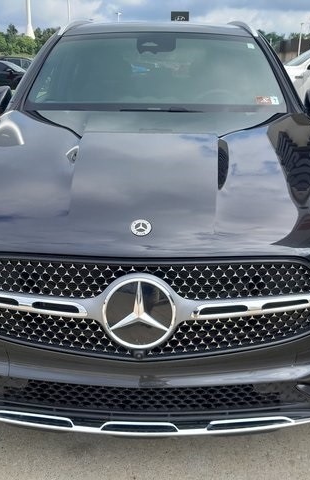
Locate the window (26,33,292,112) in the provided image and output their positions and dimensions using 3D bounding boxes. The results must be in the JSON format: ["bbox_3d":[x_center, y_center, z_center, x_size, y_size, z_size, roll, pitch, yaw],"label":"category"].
[{"bbox_3d":[0.013,-0.957,2.845,1.400,0.160,0.840,1,50,2],"label":"window"}]

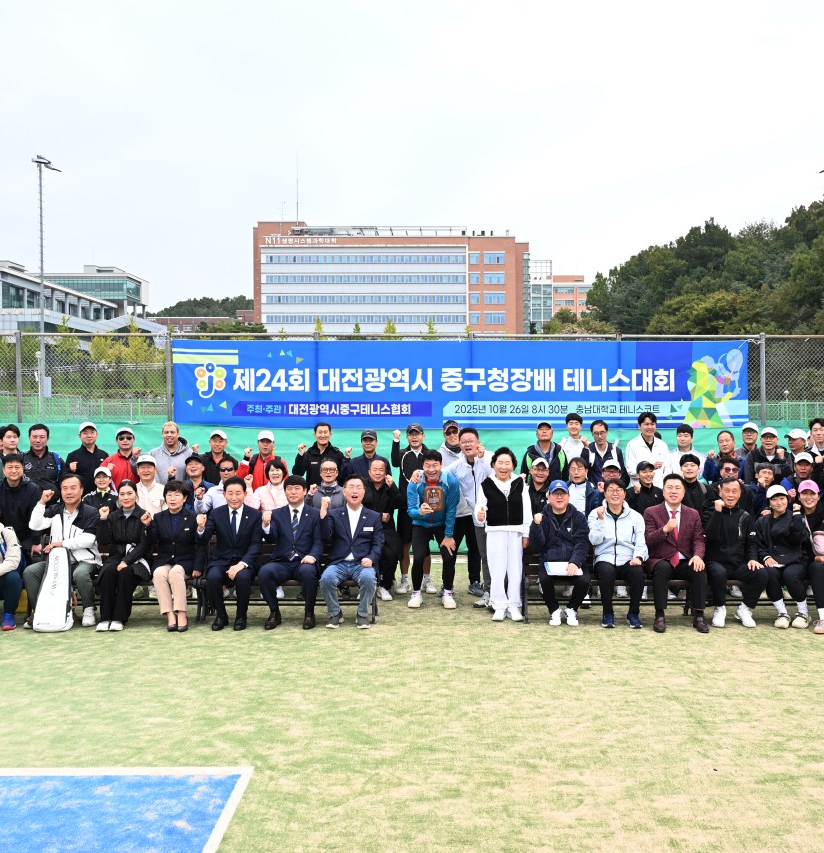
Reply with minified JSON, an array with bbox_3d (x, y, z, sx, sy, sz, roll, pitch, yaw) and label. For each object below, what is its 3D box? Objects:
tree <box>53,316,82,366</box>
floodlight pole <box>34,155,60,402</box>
[{"bbox_3d":[-44.300,-10.700,109.000,3.800,6.900,3.800,0,0,0],"label":"tree"},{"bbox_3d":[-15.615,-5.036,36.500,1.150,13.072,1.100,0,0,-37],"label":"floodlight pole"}]

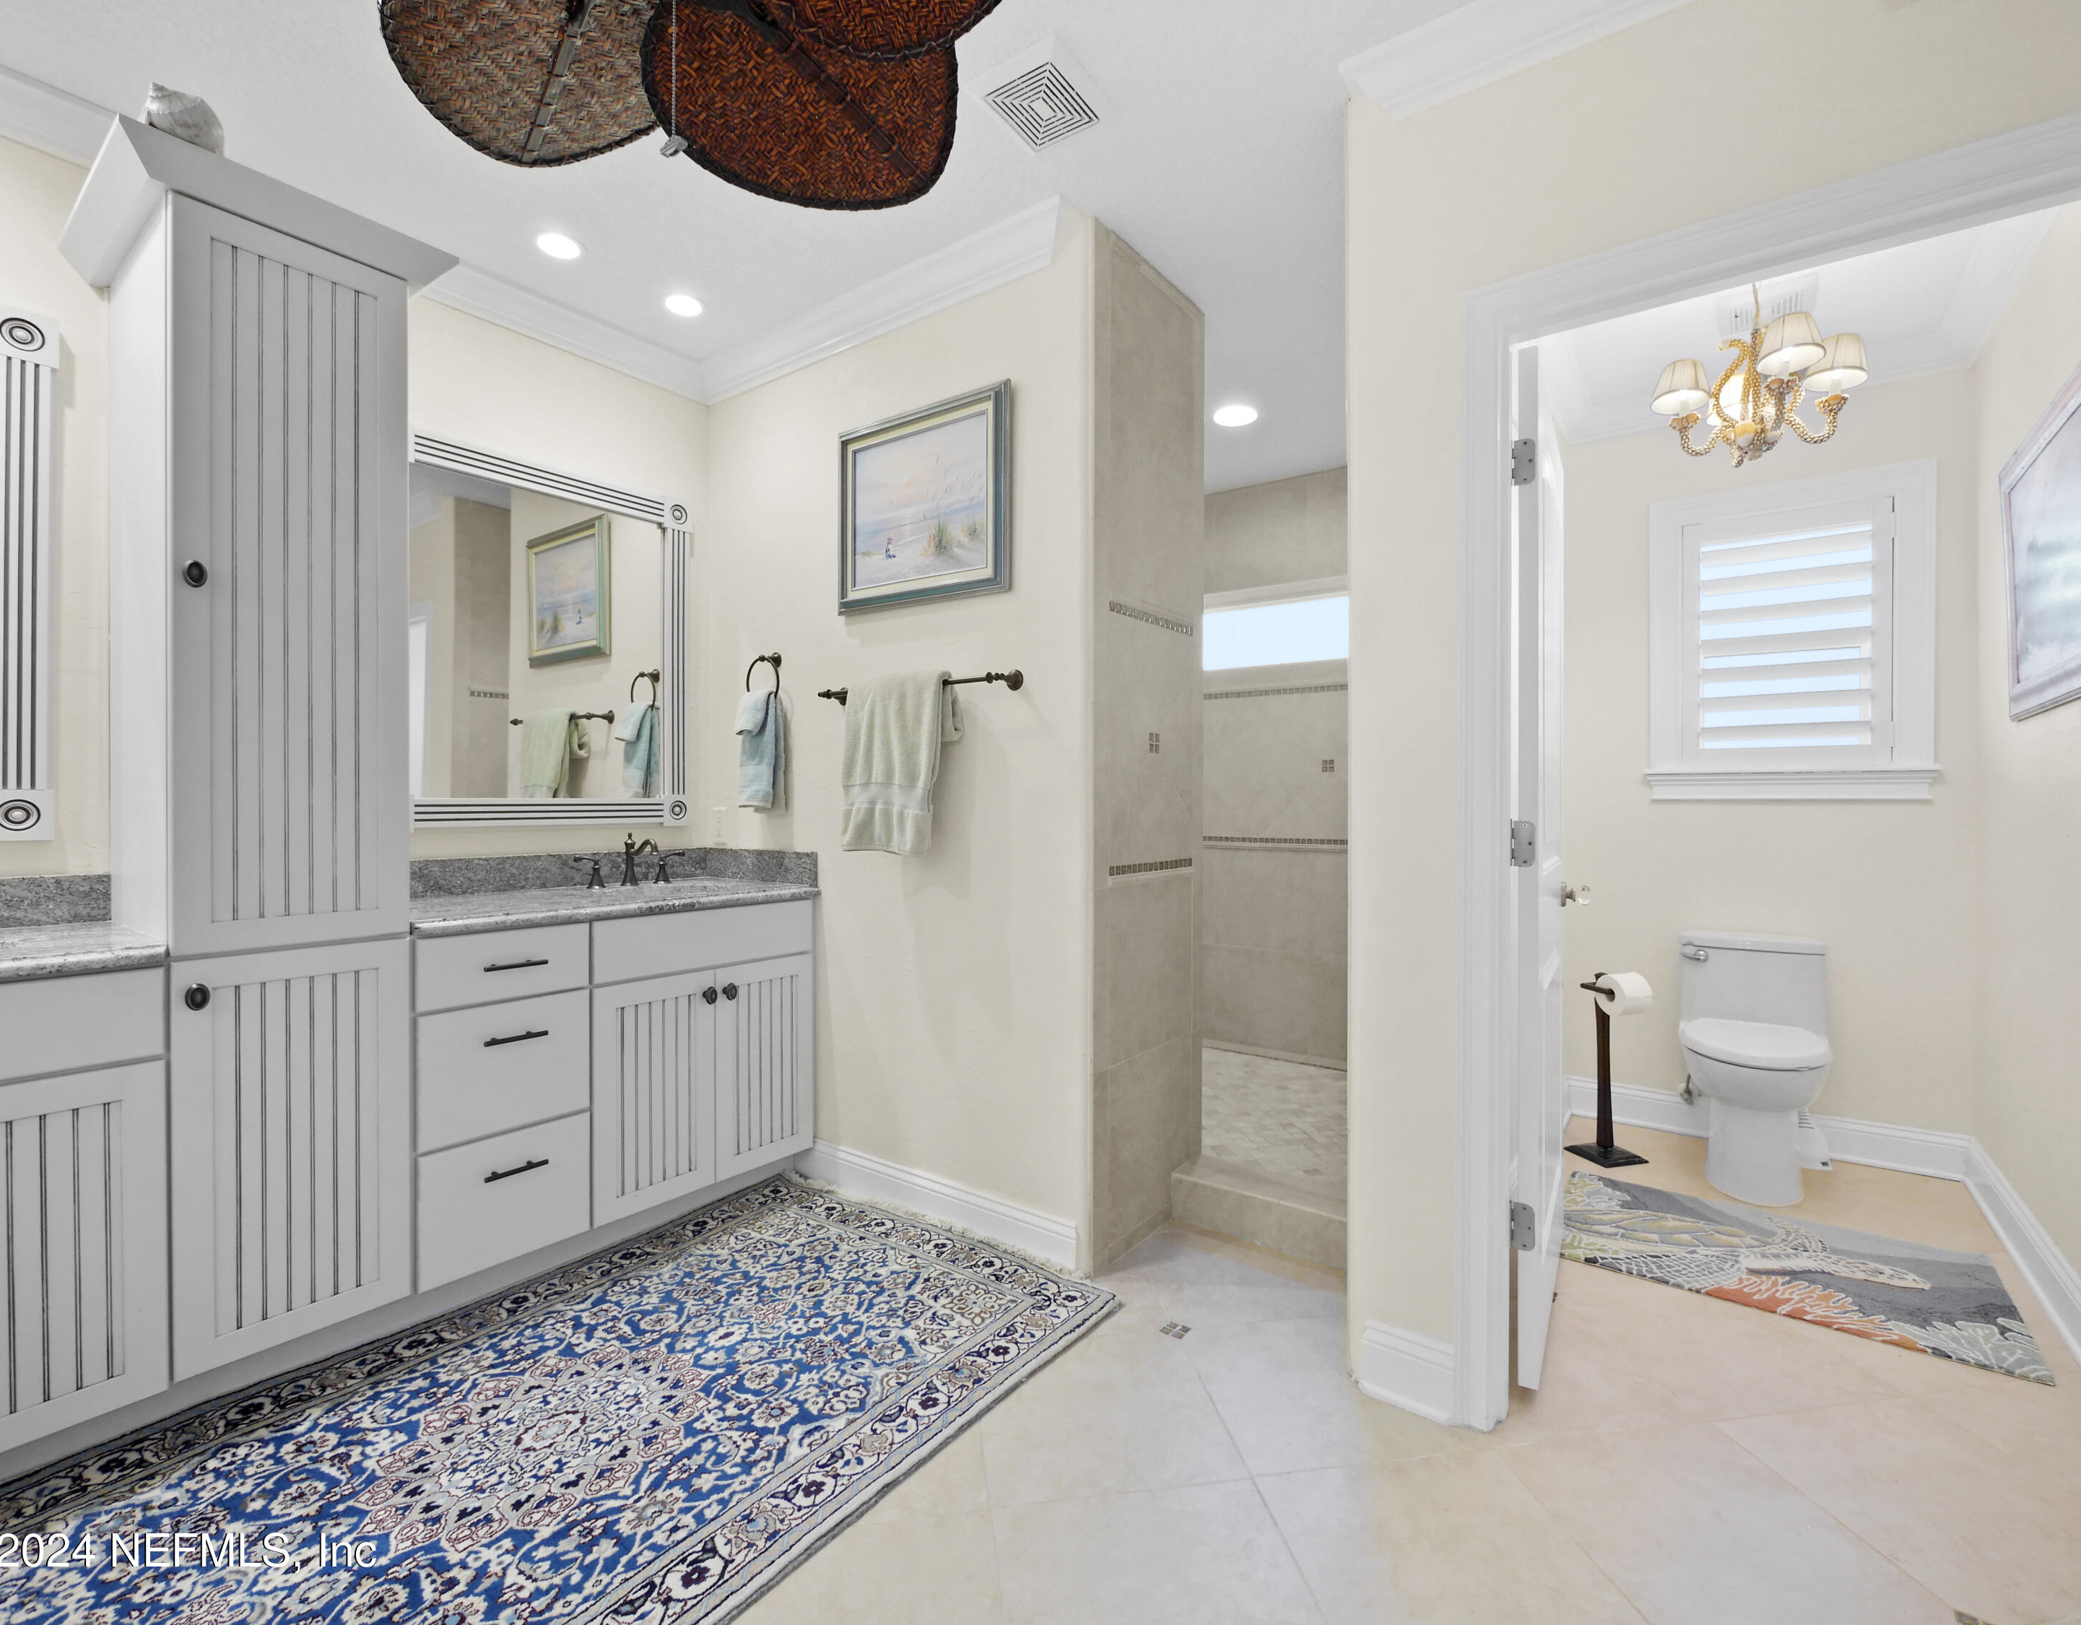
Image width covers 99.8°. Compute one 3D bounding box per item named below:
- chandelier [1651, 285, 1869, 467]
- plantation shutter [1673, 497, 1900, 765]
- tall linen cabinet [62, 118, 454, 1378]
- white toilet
[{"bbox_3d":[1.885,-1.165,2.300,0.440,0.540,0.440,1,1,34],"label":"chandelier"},{"bbox_3d":[2.465,-0.578,2.914,0.555,0.845,0.050,1,1,34],"label":"plantation shutter"},{"bbox_3d":[-1.669,-0.031,1.901,0.605,2.350,0.503,0,0,39],"label":"tall linen cabinet"},{"bbox_3d":[2.199,0.782,2.700,0.385,0.735,0.700,0,0,37],"label":"white toilet"}]

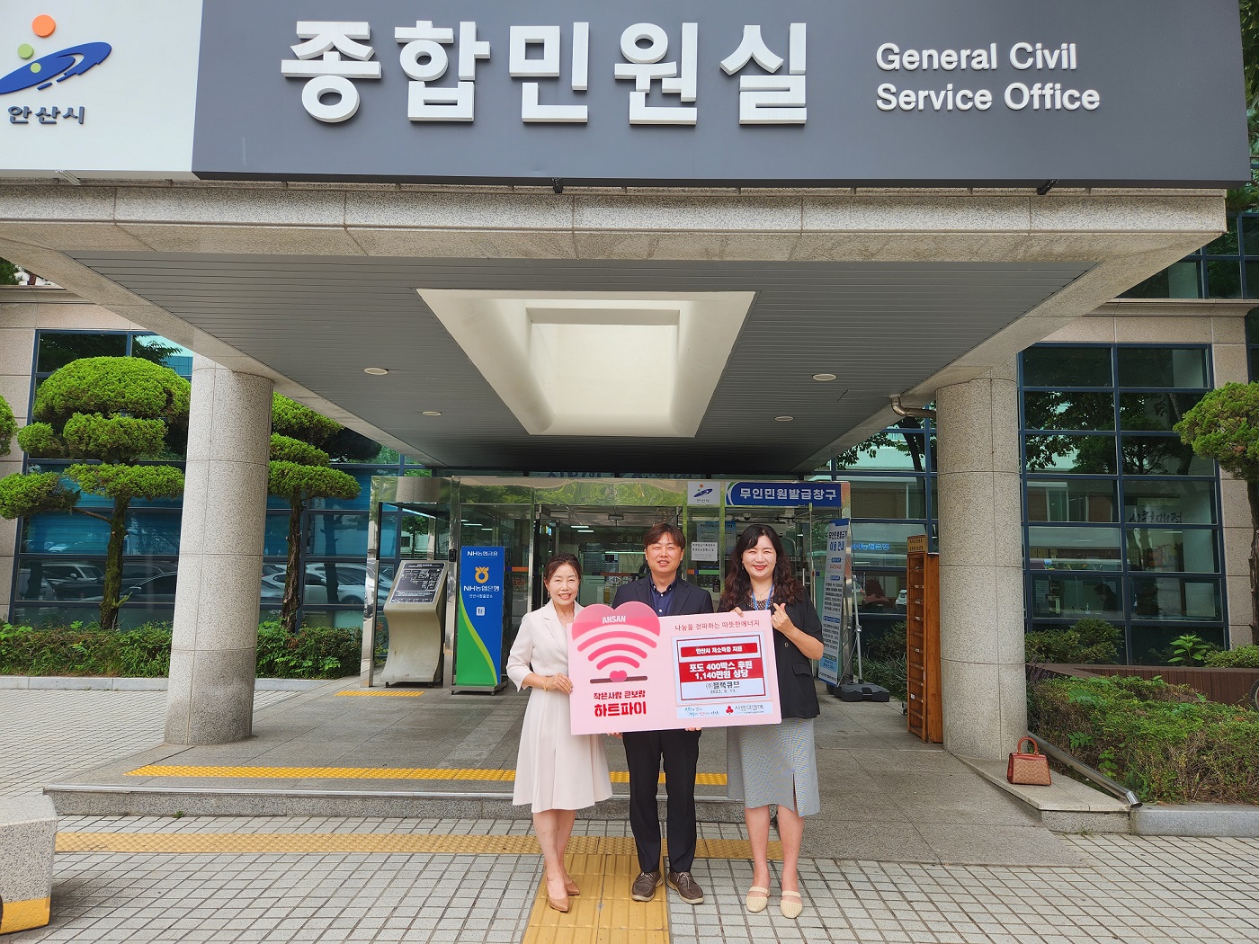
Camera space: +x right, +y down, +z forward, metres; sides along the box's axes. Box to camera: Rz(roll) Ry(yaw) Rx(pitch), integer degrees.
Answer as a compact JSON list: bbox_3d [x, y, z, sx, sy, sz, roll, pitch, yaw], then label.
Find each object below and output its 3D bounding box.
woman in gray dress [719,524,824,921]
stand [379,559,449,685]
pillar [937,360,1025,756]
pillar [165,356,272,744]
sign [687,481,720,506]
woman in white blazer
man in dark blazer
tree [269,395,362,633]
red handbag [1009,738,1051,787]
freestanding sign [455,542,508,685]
[{"bbox_3d":[0.685,1.126,4.032,0.520,1.742,0.380,0,-6,7],"label":"woman in gray dress"},{"bbox_3d":[-2.466,1.744,9.677,0.600,1.405,0.620,1,-6,1],"label":"stand"},{"bbox_3d":[2.801,0.704,6.659,0.600,2.970,0.600,1,-6,1],"label":"pillar"},{"bbox_3d":[-3.282,0.611,6.736,0.600,2.970,0.600,1,-6,1],"label":"pillar"},{"bbox_3d":[0.852,0.249,9.542,0.372,0.259,0.030,1,-6,1],"label":"sign"},{"bbox_3d":[-0.341,1.188,4.016,0.490,1.581,0.380,3,-7,-19],"label":"woman in white blazer"},{"bbox_3d":[0.168,1.122,4.096,0.510,1.747,0.360,1,-6,1],"label":"man in dark blazer"},{"bbox_3d":[-4.508,0.677,11.353,1.800,3.808,1.700,1,-6,1],"label":"tree"},{"bbox_3d":[2.695,1.936,5.631,0.270,0.287,0.140,0,-7,12],"label":"red handbag"},{"bbox_3d":[-1.622,1.603,9.129,0.490,1.590,0.450,0,-6,7],"label":"freestanding sign"}]

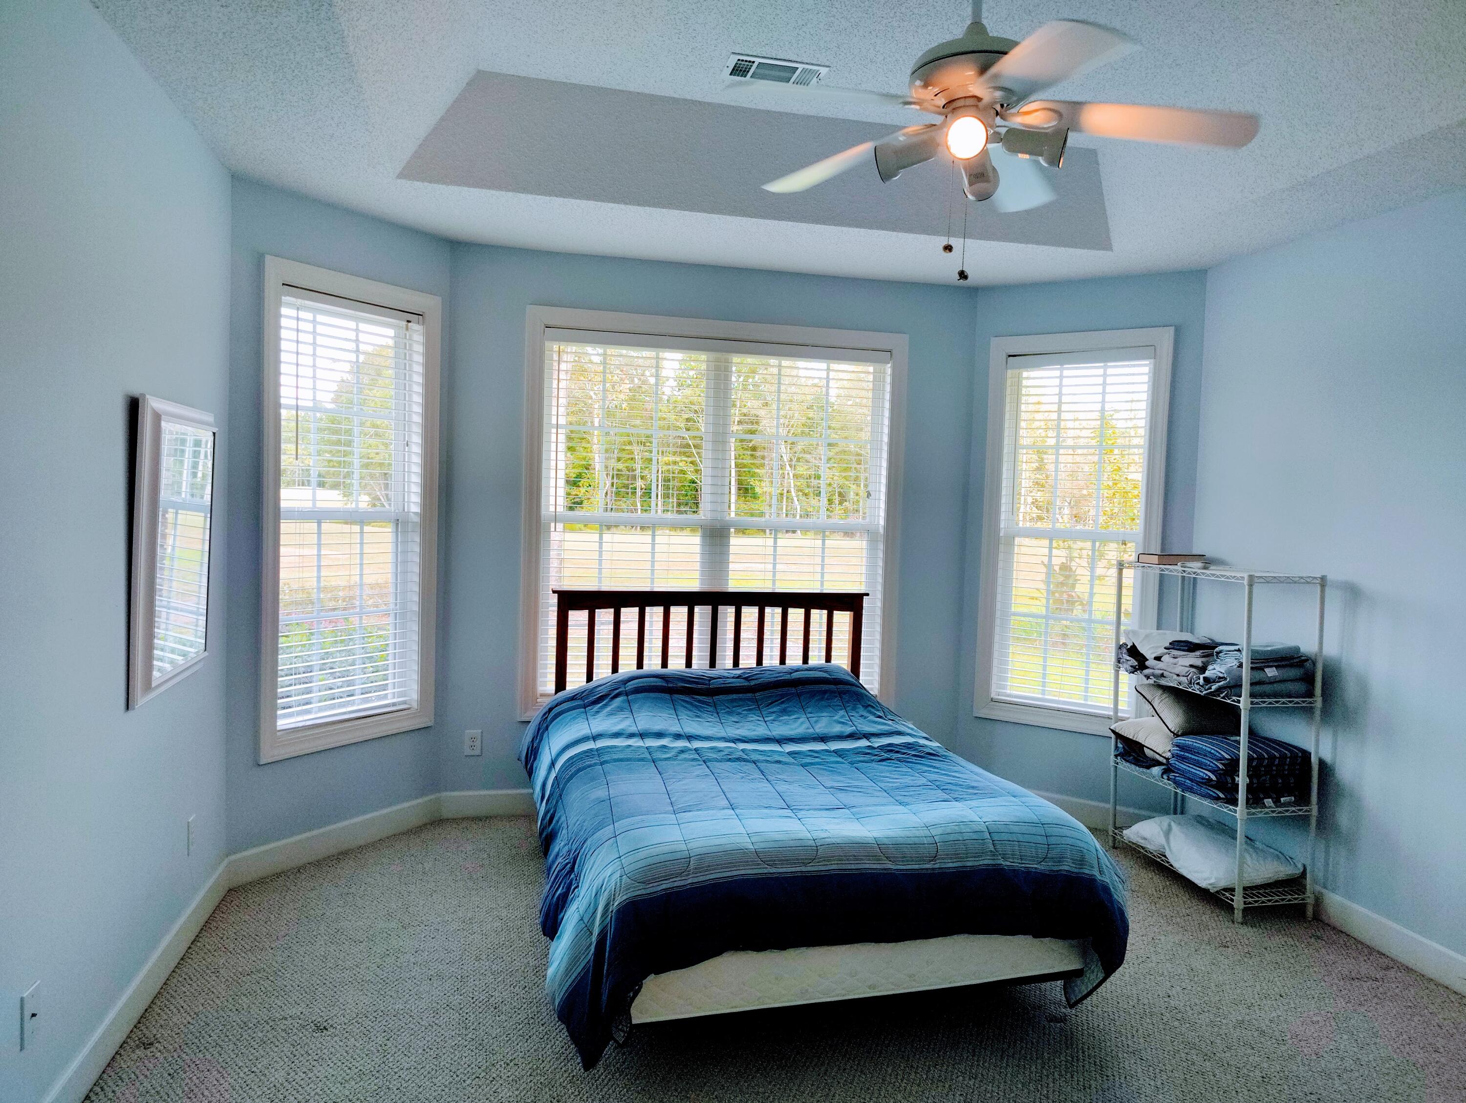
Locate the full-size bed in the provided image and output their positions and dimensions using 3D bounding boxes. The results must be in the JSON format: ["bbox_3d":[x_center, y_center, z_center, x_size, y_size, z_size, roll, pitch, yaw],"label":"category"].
[{"bbox_3d":[0.133,0.818,3.767,1.670,1.150,2.090,1,3,-15],"label":"full-size bed"}]

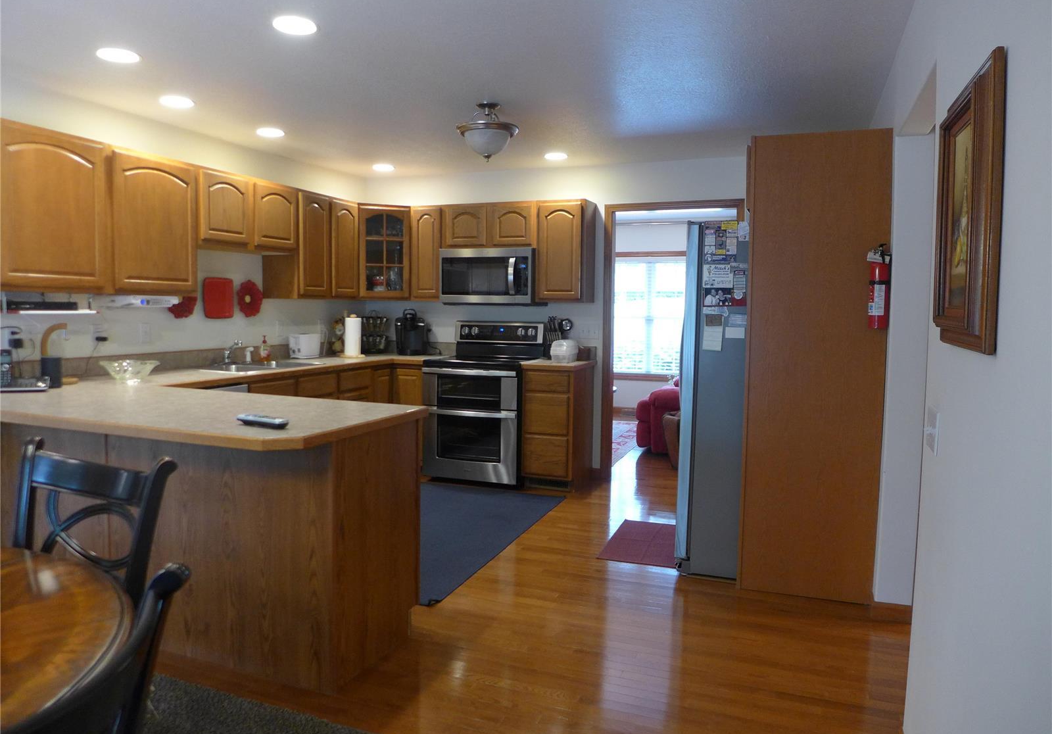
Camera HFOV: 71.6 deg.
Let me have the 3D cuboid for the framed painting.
[{"bbox_3d":[0.915,-0.313,1.539,0.040,0.545,0.540,2,5,21],"label":"framed painting"}]

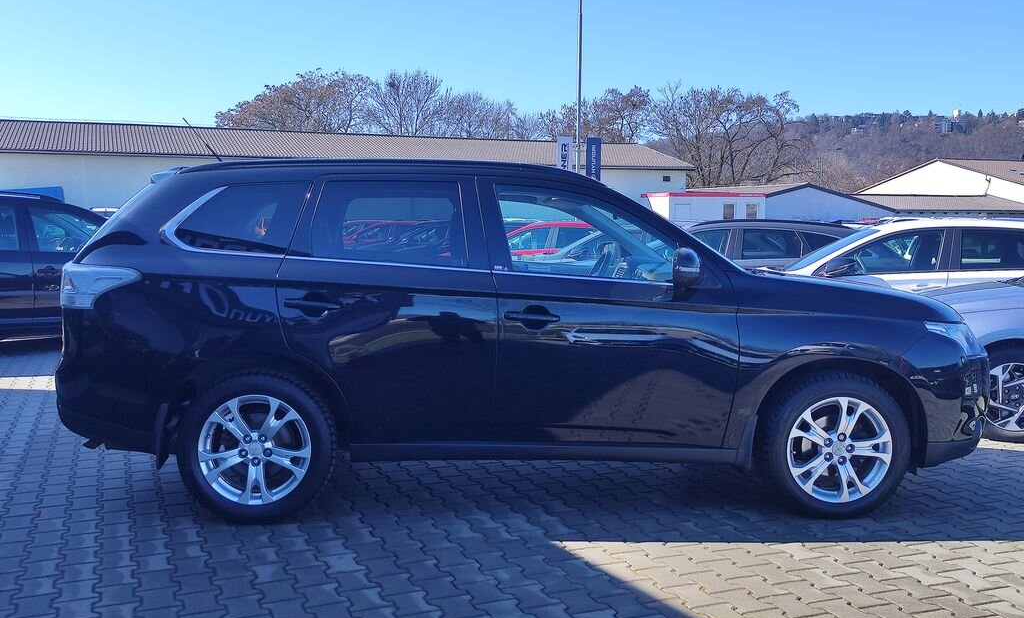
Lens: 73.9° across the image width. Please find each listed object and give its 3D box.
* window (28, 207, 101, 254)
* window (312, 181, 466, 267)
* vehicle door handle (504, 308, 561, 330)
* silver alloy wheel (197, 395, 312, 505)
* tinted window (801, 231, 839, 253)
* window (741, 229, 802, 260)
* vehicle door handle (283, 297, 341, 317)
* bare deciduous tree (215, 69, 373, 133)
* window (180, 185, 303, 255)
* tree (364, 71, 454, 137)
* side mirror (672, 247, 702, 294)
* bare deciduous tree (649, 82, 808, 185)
[{"bbox_3d":[-3.950,-0.706,6.200,0.860,0.420,0.060,-1,-5,-14],"label":"window"},{"bbox_3d":[-0.546,-0.383,3.081,0.710,0.400,0.060,0,-8,-1],"label":"window"},{"bbox_3d":[0.090,0.042,2.991,0.240,0.085,0.055,1,6,-3],"label":"vehicle door handle"},{"bbox_3d":[-1.160,0.627,3.155,0.490,0.490,0.200,0,6,-1],"label":"silver alloy wheel"},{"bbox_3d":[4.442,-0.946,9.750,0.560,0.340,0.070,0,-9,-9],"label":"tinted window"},{"bbox_3d":[3.280,-0.815,8.600,0.740,0.380,0.060,0,-6,-3],"label":"window"},{"bbox_3d":[-0.865,-0.009,2.943,0.240,0.085,0.055,1,6,-3],"label":"vehicle door handle"},{"bbox_3d":[-18.279,-12.682,57.817,12.800,14.520,11.500,0,6,0],"label":"bare deciduous tree"},{"bbox_3d":[-1.191,-0.402,3.008,0.560,0.325,0.070,1,-8,2],"label":"window"},{"bbox_3d":[-6.845,-10.284,45.000,6.000,11.300,6.000,0,7,0],"label":"tree"},{"bbox_3d":[0.755,-0.168,2.936,0.135,0.185,0.220,1,6,-3],"label":"side mirror"},{"bbox_3d":[18.250,-11.943,57.768,12.700,13.650,11.500,0,6,0],"label":"bare deciduous tree"}]

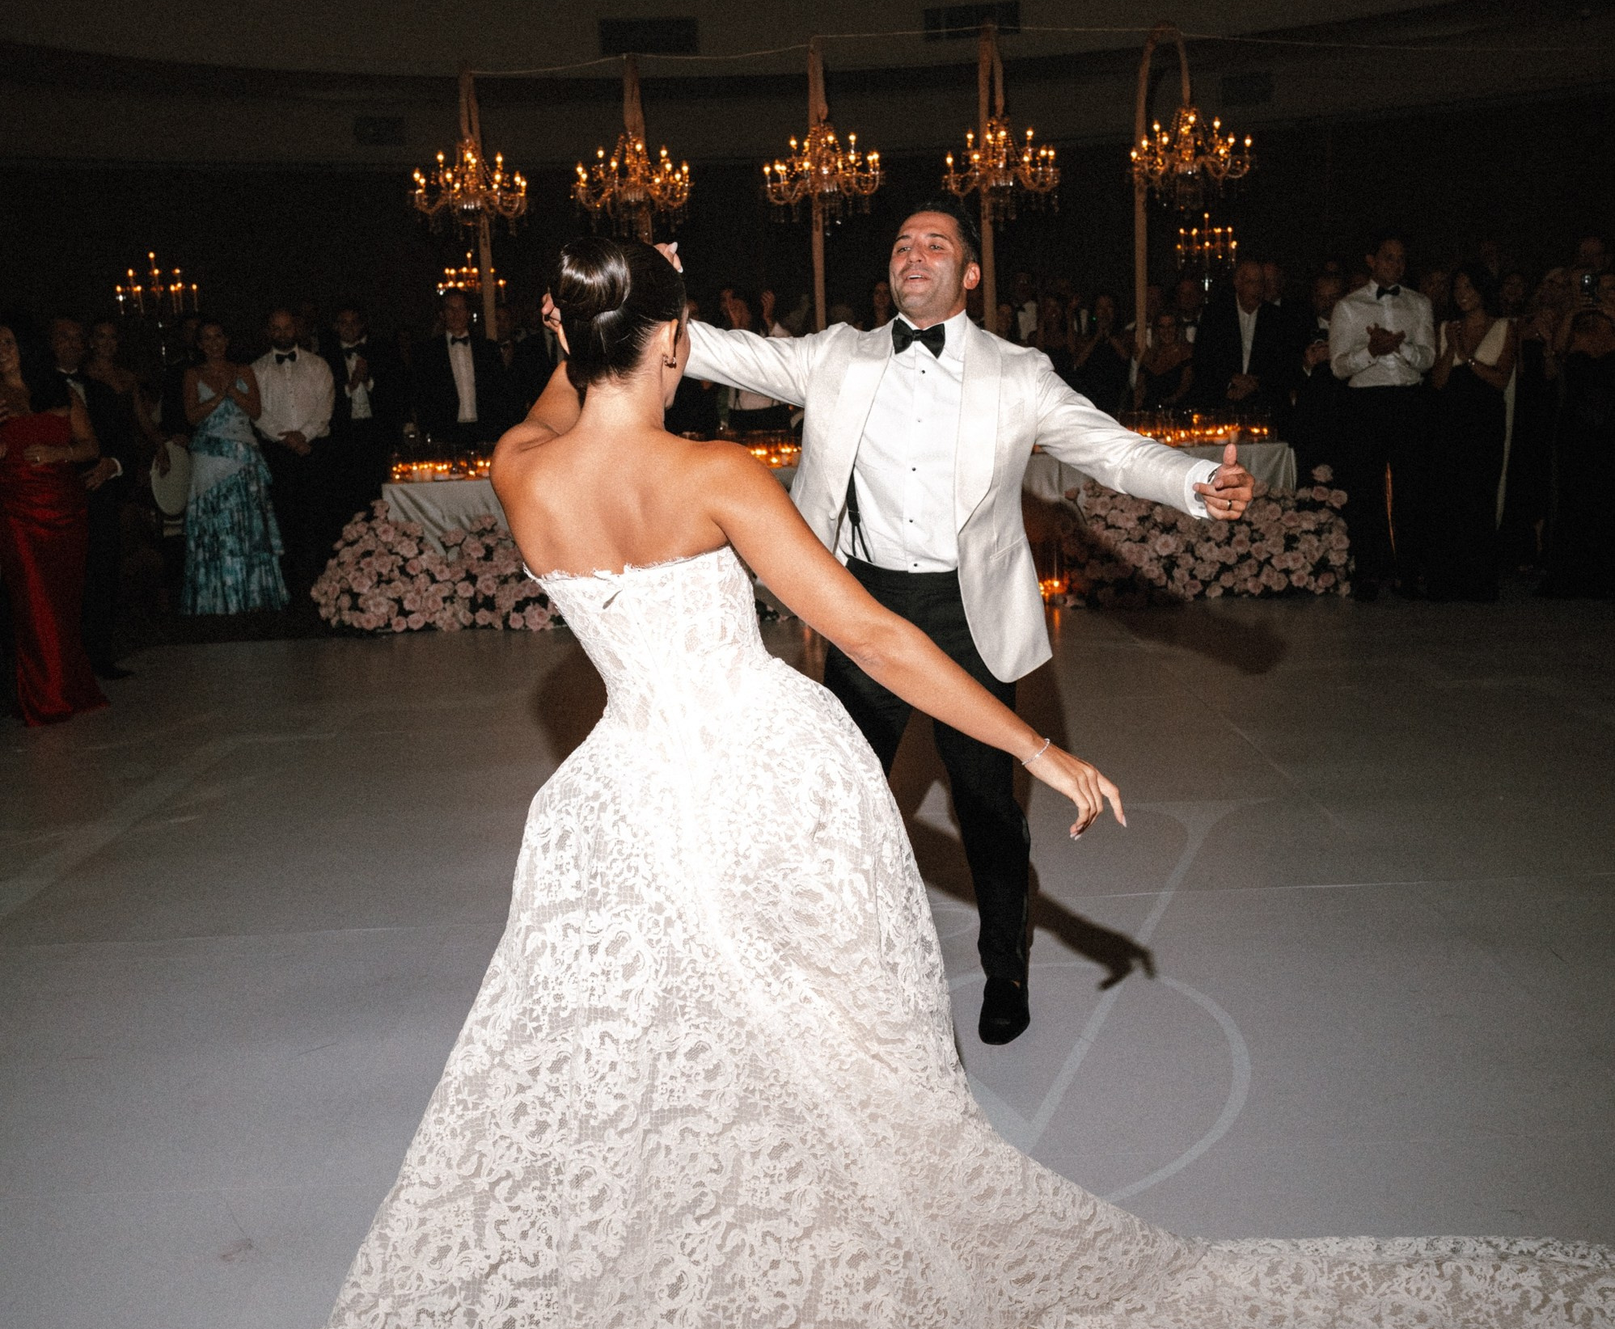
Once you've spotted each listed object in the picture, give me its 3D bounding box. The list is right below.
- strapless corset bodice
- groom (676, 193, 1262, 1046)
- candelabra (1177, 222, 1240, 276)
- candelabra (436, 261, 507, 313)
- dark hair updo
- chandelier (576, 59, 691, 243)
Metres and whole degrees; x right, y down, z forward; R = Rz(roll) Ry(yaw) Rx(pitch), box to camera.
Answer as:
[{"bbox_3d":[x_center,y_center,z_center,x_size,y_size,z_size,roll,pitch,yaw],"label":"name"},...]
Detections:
[{"bbox_3d":[-0.210,-0.030,2.600,0.300,0.275,0.230,-7,16,19],"label":"strapless corset bodice"},{"bbox_3d":[0.289,-0.048,3.772,1.127,1.718,0.700,0,10,14],"label":"groom"},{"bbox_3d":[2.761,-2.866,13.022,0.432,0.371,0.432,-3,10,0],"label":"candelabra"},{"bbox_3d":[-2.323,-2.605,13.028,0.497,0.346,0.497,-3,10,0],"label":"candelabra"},{"bbox_3d":[-0.251,-0.475,2.560,0.165,0.205,0.215,2,21,30],"label":"dark hair updo"},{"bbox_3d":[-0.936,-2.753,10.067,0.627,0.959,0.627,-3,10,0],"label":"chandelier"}]

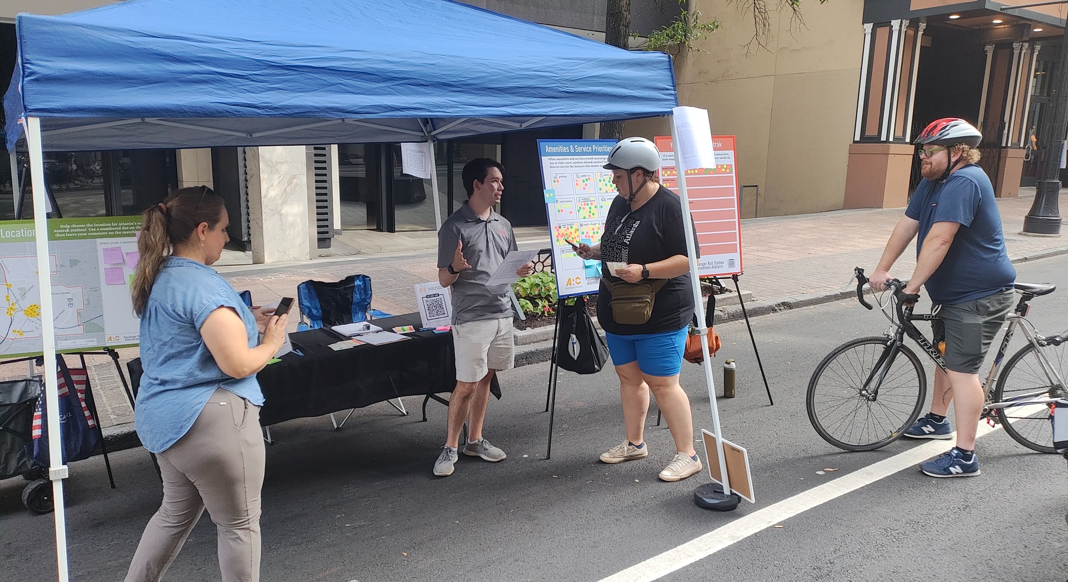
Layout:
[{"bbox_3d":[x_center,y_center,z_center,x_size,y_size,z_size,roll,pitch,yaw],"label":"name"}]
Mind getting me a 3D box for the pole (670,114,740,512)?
[{"bbox_3d":[0.790,0.113,3.681,0.240,1.919,0.220,-9,12,2],"label":"pole"}]

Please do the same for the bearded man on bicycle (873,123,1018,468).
[{"bbox_3d":[2.250,0.019,4.186,0.720,1.860,0.600,1,12,-3],"label":"bearded man on bicycle"}]

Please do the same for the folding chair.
[{"bbox_3d":[-1.189,0.378,4.997,0.710,0.860,0.540,-9,16,-40],"label":"folding chair"}]

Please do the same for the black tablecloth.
[{"bbox_3d":[-1.105,0.461,4.142,1.830,0.410,0.520,-9,16,-40],"label":"black tablecloth"}]

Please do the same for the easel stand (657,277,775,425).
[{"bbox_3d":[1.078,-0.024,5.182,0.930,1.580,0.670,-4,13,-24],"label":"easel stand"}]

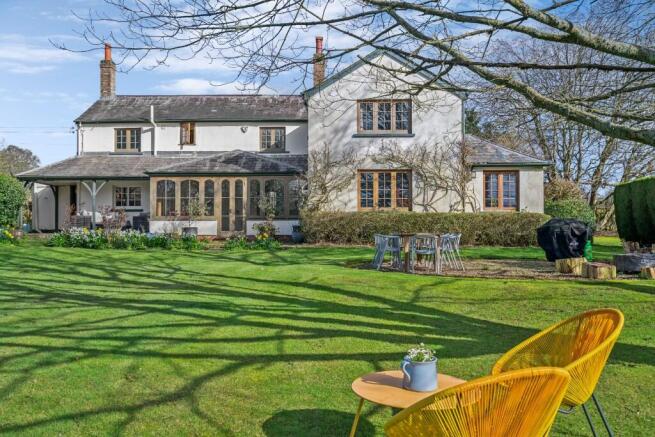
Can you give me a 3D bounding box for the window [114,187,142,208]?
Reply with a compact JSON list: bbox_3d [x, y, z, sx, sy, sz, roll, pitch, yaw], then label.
[{"bbox_3d":[-7.967,-0.841,25.500,1.101,0.861,0.120,0,0,0],"label":"window"}]

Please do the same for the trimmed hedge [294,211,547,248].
[{"bbox_3d":[3.250,0.350,21.100,8.200,1.180,1.000,0,0,0],"label":"trimmed hedge"}]

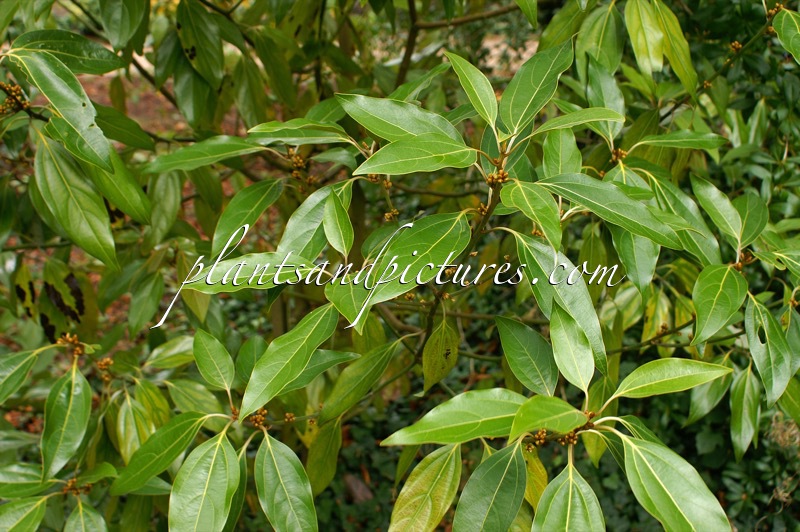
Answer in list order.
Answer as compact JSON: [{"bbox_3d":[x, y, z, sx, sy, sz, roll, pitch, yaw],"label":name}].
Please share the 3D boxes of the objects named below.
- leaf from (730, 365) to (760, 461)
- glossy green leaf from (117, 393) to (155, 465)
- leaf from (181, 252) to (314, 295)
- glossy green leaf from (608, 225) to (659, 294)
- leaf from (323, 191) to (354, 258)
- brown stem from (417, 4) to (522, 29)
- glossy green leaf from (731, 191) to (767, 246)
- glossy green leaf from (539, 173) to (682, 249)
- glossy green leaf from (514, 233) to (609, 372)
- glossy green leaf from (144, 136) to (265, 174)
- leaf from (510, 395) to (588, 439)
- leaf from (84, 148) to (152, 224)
[{"bbox_3d":[0.373,0.158,1.010,0.034,0.105,0.016,11,-11,3],"label":"leaf"},{"bbox_3d":[-0.282,0.176,0.990,0.042,0.088,0.016,-15,-13,0],"label":"glossy green leaf"},{"bbox_3d":[-0.144,0.011,0.910,0.134,0.022,0.047,-8,49,-17],"label":"leaf"},{"bbox_3d":[0.253,-0.020,1.010,0.051,0.113,0.020,-8,-10,-8],"label":"glossy green leaf"},{"bbox_3d":[-0.061,-0.042,0.930,0.034,0.071,0.013,-6,17,14],"label":"leaf"},{"bbox_3d":[0.104,-0.381,1.420,0.161,0.016,0.012,-10,17,0],"label":"brown stem"},{"bbox_3d":[0.368,-0.049,0.980,0.040,0.014,0.078,29,59,4],"label":"glossy green leaf"},{"bbox_3d":[0.182,-0.049,0.805,0.134,0.020,0.042,25,53,13],"label":"glossy green leaf"},{"bbox_3d":[0.158,0.037,0.925,0.052,0.167,0.022,-28,-11,-21],"label":"glossy green leaf"},{"bbox_3d":[-0.216,-0.122,1.030,0.132,0.016,0.040,-10,42,0],"label":"glossy green leaf"},{"bbox_3d":[0.129,0.130,0.802,0.092,0.018,0.042,-3,29,-36],"label":"leaf"},{"bbox_3d":[-0.290,-0.082,0.960,0.042,0.015,0.112,-36,78,-31],"label":"leaf"}]

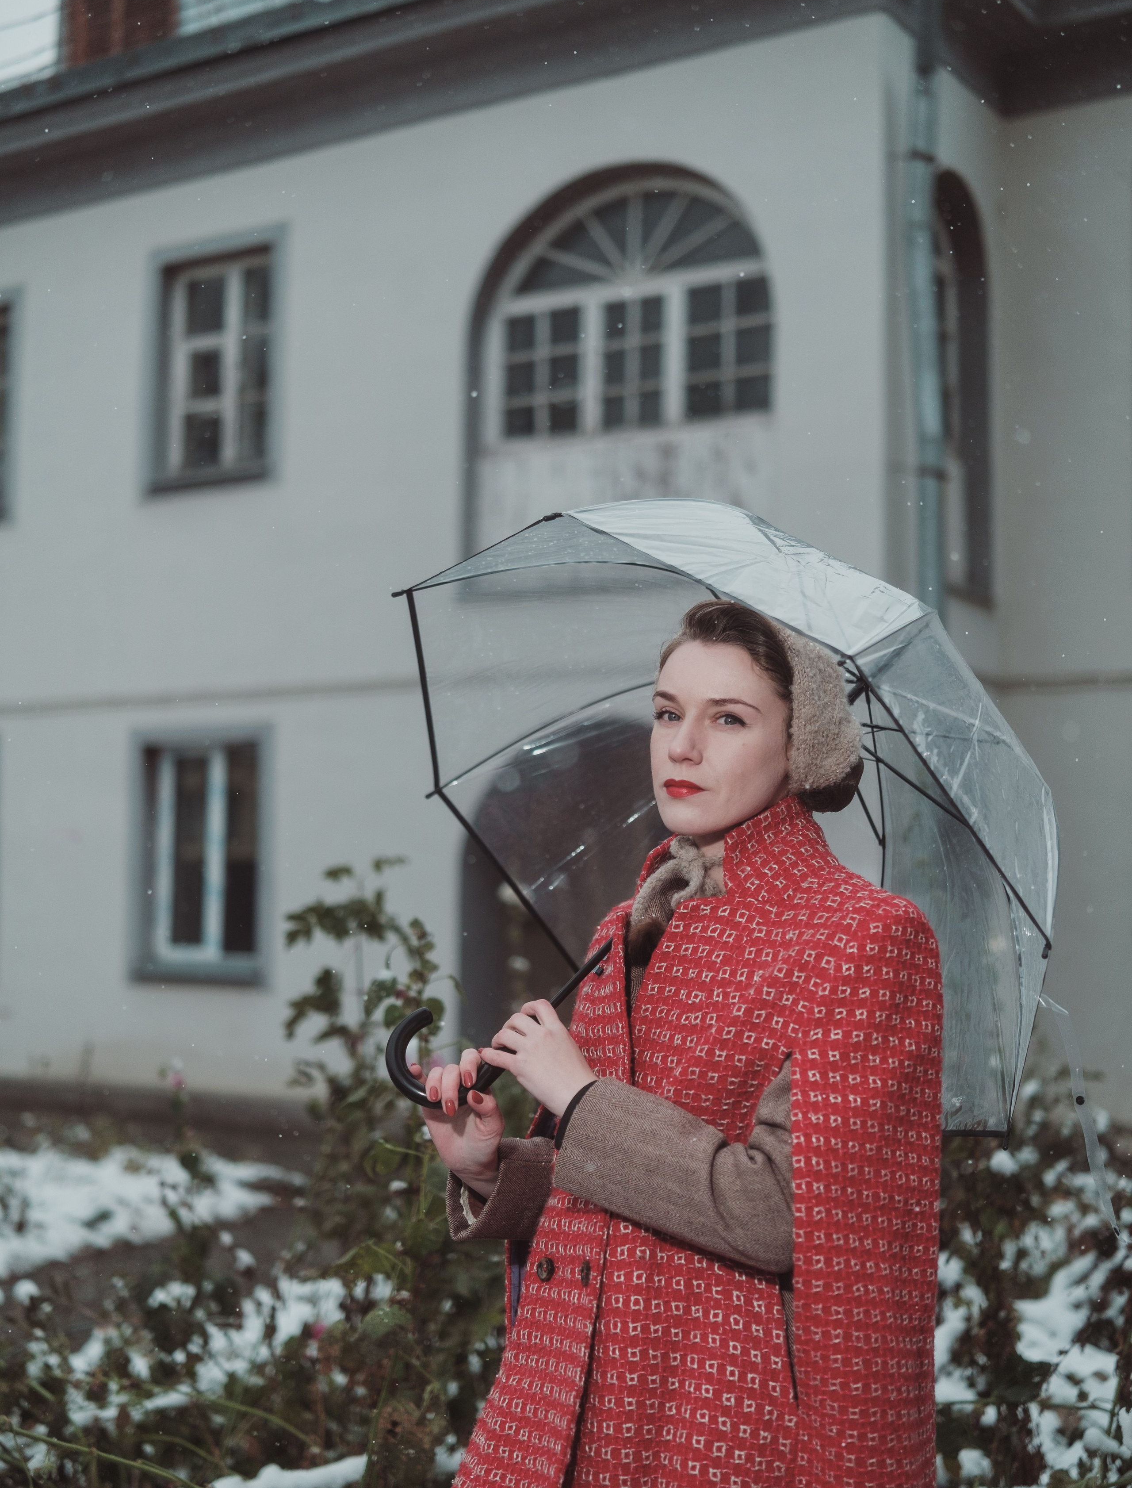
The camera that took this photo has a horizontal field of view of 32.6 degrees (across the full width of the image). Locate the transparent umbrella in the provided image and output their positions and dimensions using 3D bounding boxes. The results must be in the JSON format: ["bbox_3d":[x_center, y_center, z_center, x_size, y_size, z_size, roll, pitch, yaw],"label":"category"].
[{"bbox_3d":[0.133,0.121,2.000,0.810,0.830,0.830,-43,0,-30],"label":"transparent umbrella"}]

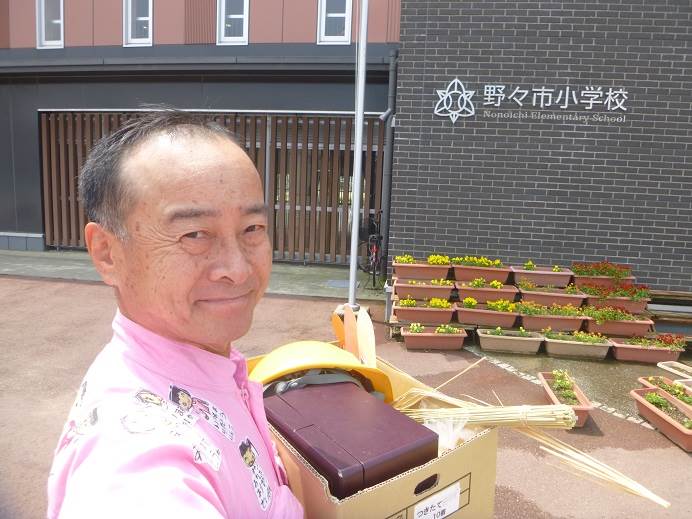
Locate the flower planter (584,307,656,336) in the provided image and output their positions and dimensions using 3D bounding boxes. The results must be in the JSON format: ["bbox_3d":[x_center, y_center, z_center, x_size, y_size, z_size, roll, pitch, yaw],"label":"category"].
[{"bbox_3d":[2.786,0.638,5.171,0.650,0.260,0.220,3,6,7],"label":"flower planter"}]

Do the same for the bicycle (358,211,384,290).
[{"bbox_3d":[0.460,-0.187,8.800,0.550,1.130,1.680,2,8,2],"label":"bicycle"}]

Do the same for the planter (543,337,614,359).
[{"bbox_3d":[2.331,0.888,5.091,0.650,0.180,0.220,4,6,9],"label":"planter"}]

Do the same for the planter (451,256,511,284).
[{"bbox_3d":[1.507,0.117,5.613,0.650,0.270,0.220,3,6,4],"label":"planter"}]

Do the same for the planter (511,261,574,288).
[{"bbox_3d":[2.176,0.195,5.576,0.650,0.175,0.240,3,8,9],"label":"planter"}]

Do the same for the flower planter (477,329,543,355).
[{"bbox_3d":[1.703,0.861,5.215,0.650,0.175,0.240,3,8,9],"label":"flower planter"}]

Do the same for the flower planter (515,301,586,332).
[{"bbox_3d":[2.118,0.596,5.211,0.650,0.270,0.220,3,6,6],"label":"flower planter"}]

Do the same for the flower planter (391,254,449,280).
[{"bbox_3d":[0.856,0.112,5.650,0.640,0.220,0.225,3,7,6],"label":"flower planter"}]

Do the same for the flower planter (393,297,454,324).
[{"bbox_3d":[0.840,0.563,5.379,0.650,0.175,0.240,3,8,9],"label":"flower planter"}]

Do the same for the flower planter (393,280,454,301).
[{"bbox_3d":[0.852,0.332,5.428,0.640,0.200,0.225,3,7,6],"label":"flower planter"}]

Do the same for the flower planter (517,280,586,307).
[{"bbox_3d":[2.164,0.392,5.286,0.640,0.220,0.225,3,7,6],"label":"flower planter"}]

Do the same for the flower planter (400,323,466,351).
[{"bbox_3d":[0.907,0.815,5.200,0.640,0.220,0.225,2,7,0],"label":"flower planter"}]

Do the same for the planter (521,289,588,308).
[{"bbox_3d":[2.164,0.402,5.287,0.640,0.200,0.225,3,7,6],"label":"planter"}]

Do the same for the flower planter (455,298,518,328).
[{"bbox_3d":[1.489,0.596,5.306,0.650,0.175,0.240,3,8,9],"label":"flower planter"}]

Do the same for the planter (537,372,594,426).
[{"bbox_3d":[1.650,1.052,3.803,0.240,0.175,0.650,4,8,11],"label":"planter"}]

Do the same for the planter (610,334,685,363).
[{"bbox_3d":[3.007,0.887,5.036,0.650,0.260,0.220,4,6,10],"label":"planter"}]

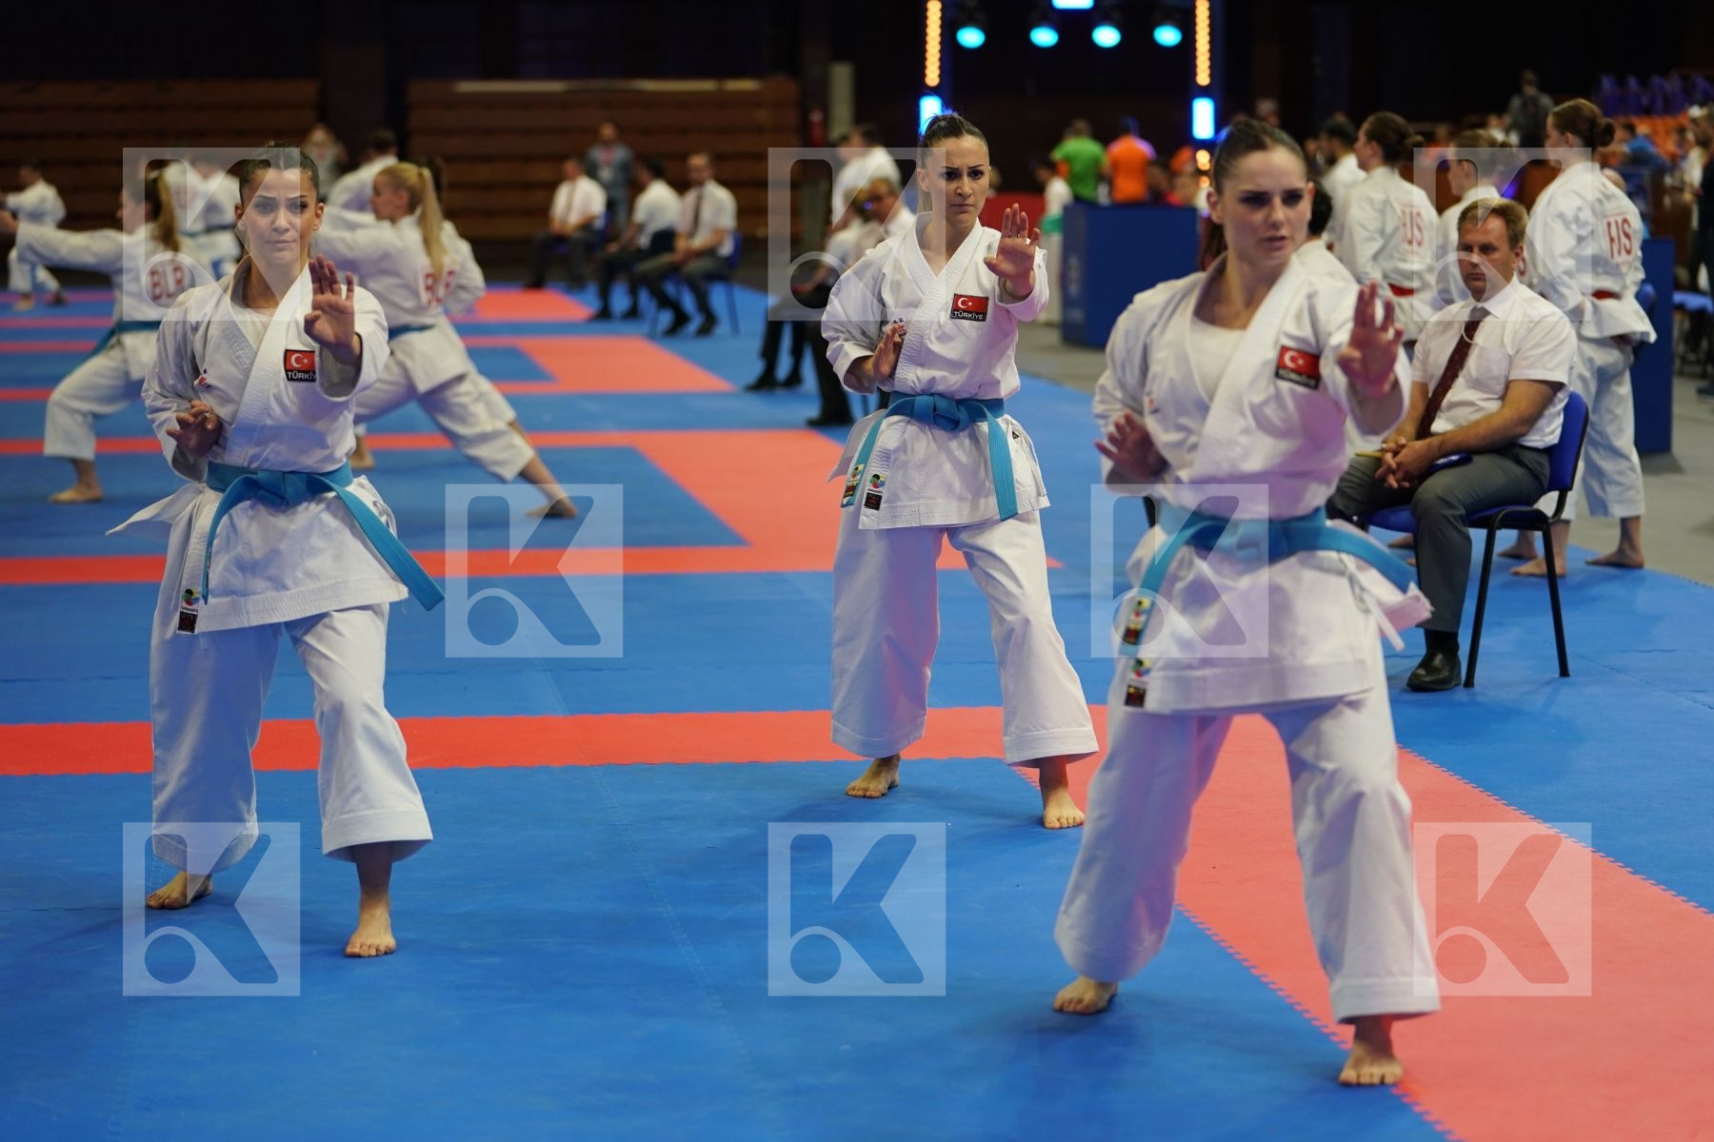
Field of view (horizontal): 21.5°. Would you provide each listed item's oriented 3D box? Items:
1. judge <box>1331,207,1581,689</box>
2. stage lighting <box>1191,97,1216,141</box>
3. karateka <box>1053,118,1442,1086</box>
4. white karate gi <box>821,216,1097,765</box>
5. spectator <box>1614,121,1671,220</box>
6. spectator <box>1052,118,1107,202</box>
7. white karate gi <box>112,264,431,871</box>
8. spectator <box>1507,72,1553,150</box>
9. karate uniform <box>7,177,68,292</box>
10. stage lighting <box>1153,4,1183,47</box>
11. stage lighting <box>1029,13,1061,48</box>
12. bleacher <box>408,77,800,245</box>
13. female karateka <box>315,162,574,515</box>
[{"bbox_3d":[1.648,-0.366,12.720,0.600,1.330,0.820,5,8,44],"label":"judge"},{"bbox_3d":[4.099,-5.356,53.500,0.270,0.490,0.180,1,6,12],"label":"stage lighting"},{"bbox_3d":[0.642,0.022,7.520,0.630,1.540,0.860,0,5,3],"label":"karateka"},{"bbox_3d":[0.225,-0.195,10.200,0.620,1.210,0.720,0,5,1],"label":"white karate gi"},{"bbox_3d":[8.307,-4.194,48.000,0.700,1.250,0.550,-3,6,-24],"label":"spectator"},{"bbox_3d":[2.056,-3.260,41.583,0.540,1.790,0.380,0,5,0],"label":"spectator"},{"bbox_3d":[-1.130,0.018,8.820,0.660,1.230,0.860,0,5,-2],"label":"white karate gi"},{"bbox_3d":[6.695,-4.110,45.000,0.500,1.750,0.360,0,5,7],"label":"spectator"},{"bbox_3d":[-7.822,-3.183,43.100,0.620,1.070,0.500,-4,6,-32],"label":"karate uniform"},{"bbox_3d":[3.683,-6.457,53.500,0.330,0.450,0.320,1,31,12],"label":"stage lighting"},{"bbox_3d":[1.810,-5.225,43.500,0.310,0.400,0.290,0,5,2],"label":"stage lighting"},{"bbox_3d":[-3.400,-5.500,60.600,5.250,2.250,1.100,-1,5,-7],"label":"bleacher"},{"bbox_3d":[-1.845,-1.015,19.200,1.450,1.450,0.750,4,7,41],"label":"female karateka"}]

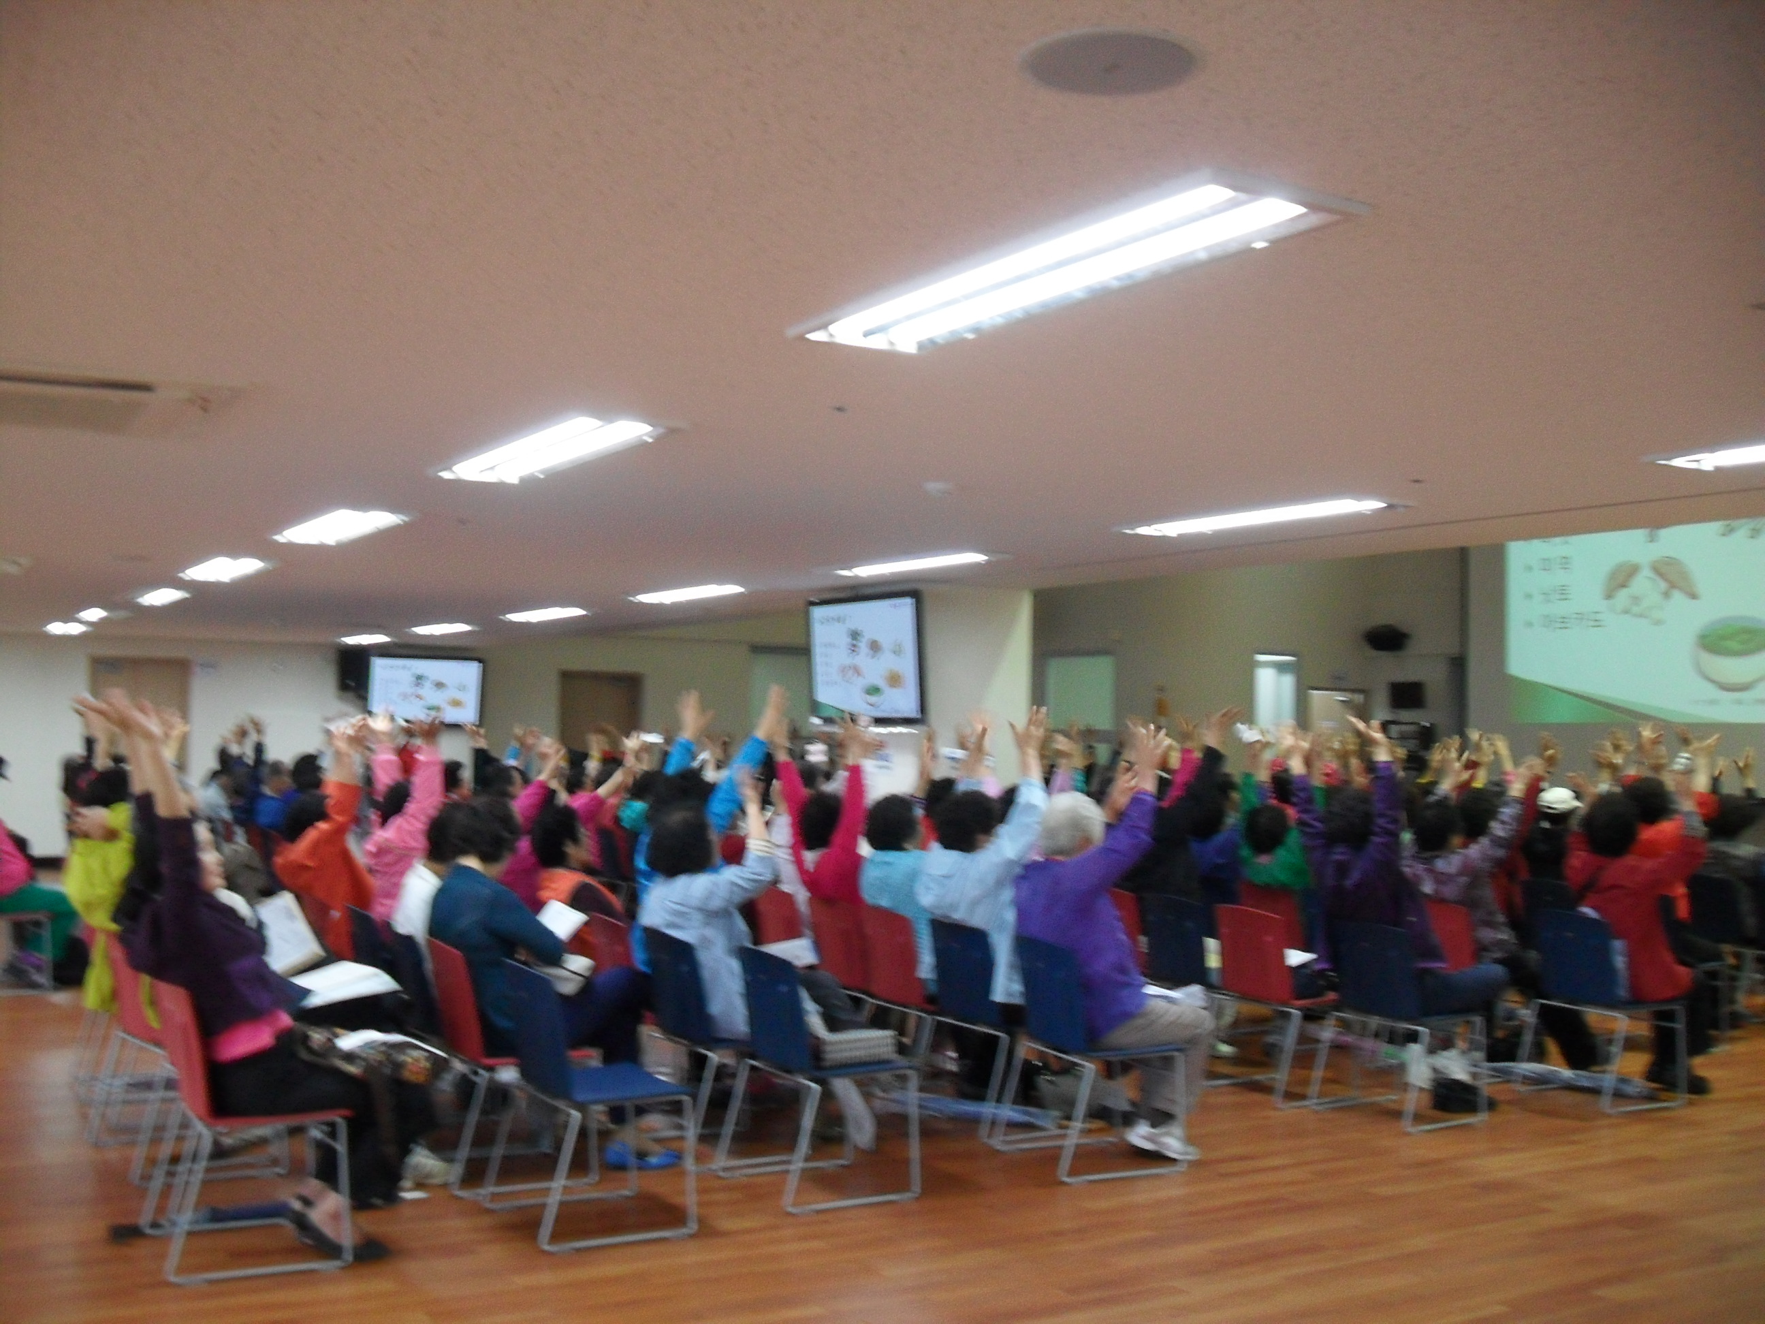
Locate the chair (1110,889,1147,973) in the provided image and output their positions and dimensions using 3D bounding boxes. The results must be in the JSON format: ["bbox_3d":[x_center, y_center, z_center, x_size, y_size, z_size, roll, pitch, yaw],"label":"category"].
[{"bbox_3d":[1.307,1.559,8.997,0.535,0.800,0.535,3,-3,-30],"label":"chair"}]

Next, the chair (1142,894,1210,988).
[{"bbox_3d":[1.567,1.550,8.595,0.520,0.810,0.520,3,-3,-30],"label":"chair"}]

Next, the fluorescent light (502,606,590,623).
[{"bbox_3d":[-2.374,-0.352,12.620,0.300,0.070,1.220,2,-2,-30],"label":"fluorescent light"}]

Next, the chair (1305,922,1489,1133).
[{"bbox_3d":[2.213,1.524,7.621,0.535,0.800,0.535,3,-3,-30],"label":"chair"}]

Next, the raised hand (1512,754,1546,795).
[{"bbox_3d":[3.164,0.558,8.750,0.130,0.200,0.140,3,-3,-30],"label":"raised hand"}]

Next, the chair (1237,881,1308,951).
[{"bbox_3d":[2.212,1.567,9.608,0.500,0.799,0.505,2,-2,-29],"label":"chair"}]

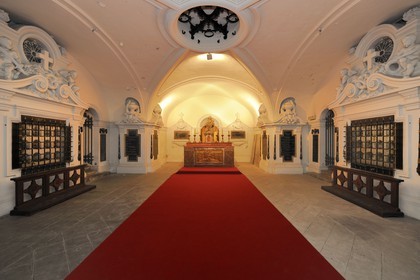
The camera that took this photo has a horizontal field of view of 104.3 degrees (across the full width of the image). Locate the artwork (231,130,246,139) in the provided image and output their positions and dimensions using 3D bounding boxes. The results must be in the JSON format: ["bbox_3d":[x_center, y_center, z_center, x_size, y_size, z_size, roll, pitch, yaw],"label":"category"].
[{"bbox_3d":[1.881,-0.301,10.700,0.944,0.511,0.060,0,0,0],"label":"artwork"}]

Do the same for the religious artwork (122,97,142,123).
[{"bbox_3d":[-3.571,-1.366,7.500,0.942,1.217,0.420,0,0,0],"label":"religious artwork"}]

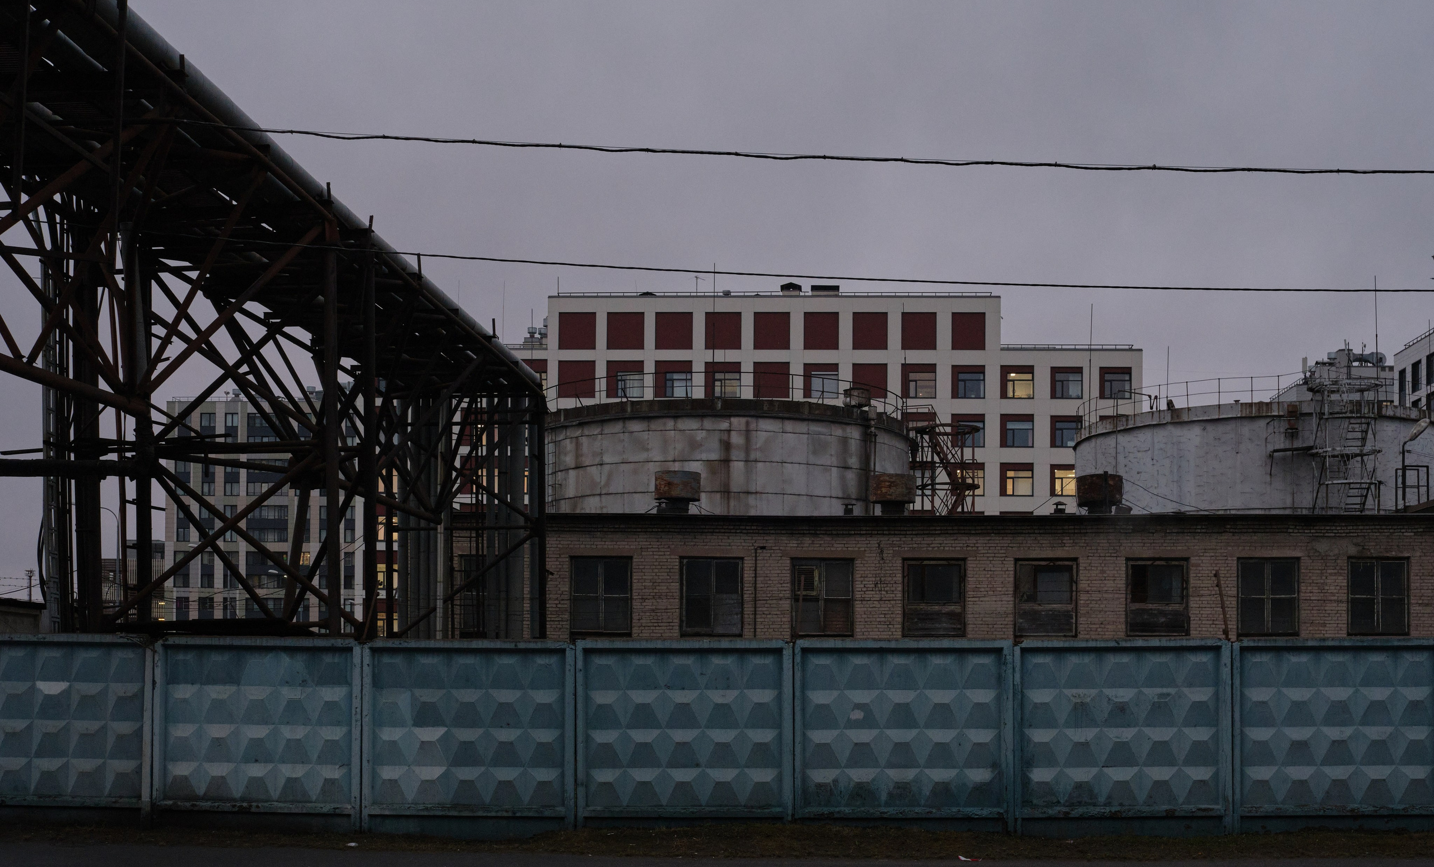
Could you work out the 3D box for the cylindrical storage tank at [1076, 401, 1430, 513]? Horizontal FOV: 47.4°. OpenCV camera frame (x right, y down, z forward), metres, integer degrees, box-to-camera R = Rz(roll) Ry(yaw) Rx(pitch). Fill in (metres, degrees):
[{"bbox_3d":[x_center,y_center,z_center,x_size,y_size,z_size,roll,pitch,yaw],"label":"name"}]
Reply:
[{"bbox_3d":[20.400,5.400,62.000,13.600,11.000,13.600,0,-2,0],"label":"cylindrical storage tank"}]

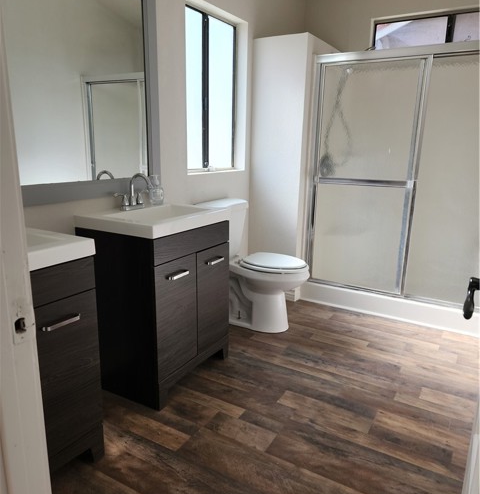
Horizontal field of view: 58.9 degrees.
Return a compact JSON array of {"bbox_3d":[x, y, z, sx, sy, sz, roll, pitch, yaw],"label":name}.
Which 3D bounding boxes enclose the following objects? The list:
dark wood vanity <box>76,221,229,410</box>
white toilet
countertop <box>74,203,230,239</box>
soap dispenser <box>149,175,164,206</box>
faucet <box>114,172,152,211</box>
[{"bbox_3d":[-0.411,0.277,2.219,0.484,0.811,0.594,8,15,29],"label":"dark wood vanity"},{"bbox_3d":[0.143,0.123,2.898,0.723,0.814,0.458,8,15,29],"label":"white toilet"},{"bbox_3d":[-0.408,-0.145,2.121,0.477,0.054,0.611,8,15,29],"label":"countertop"},{"bbox_3d":[-0.462,-0.312,2.352,0.077,0.163,0.077,-11,18,-40],"label":"soap dispenser"},{"bbox_3d":[-0.510,-0.281,2.164,0.168,0.187,0.234,8,15,29],"label":"faucet"}]

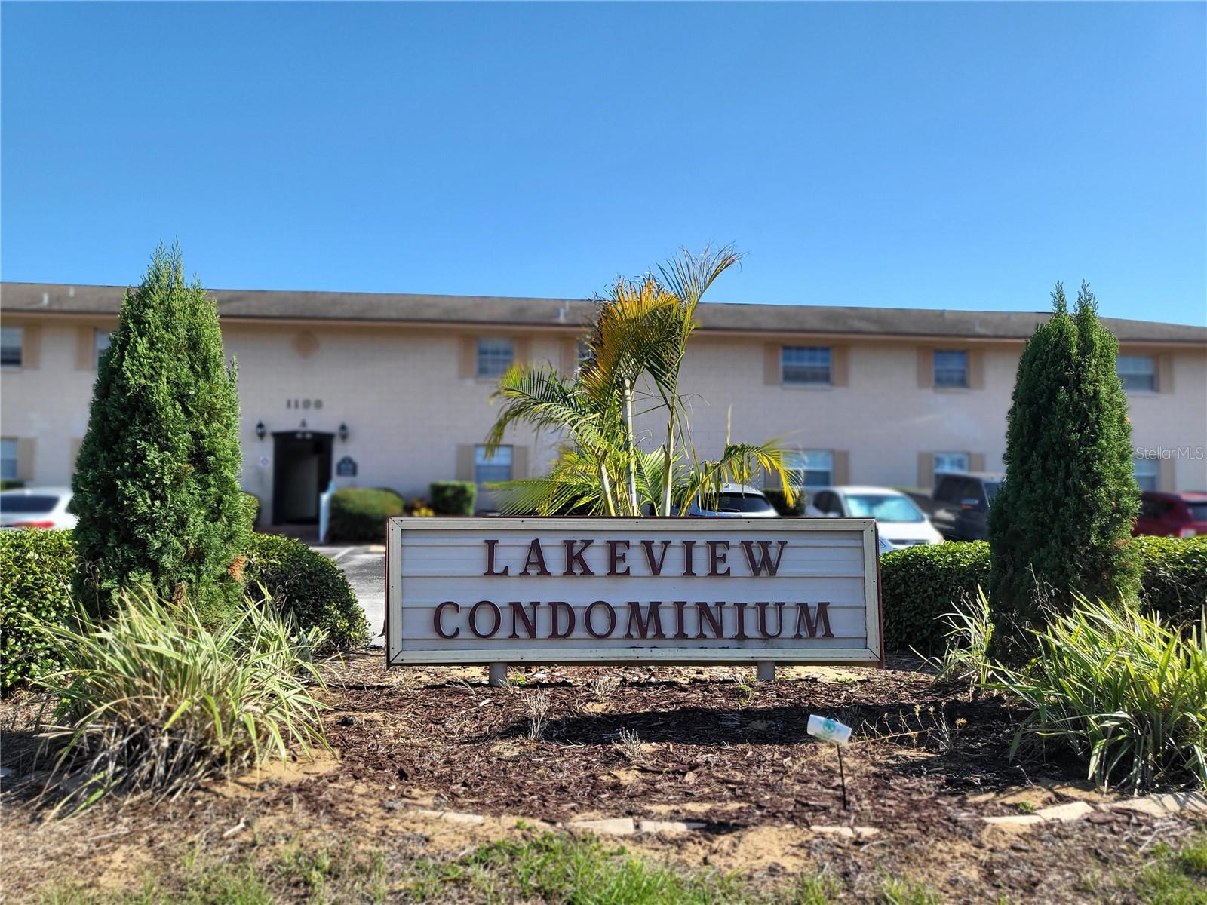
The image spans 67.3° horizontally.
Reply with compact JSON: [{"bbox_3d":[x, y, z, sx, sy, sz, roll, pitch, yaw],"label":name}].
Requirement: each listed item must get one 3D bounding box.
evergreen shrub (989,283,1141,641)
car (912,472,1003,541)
[{"bbox_3d":[3.106,0.152,6.100,1.030,2.580,1.000,1,-3,-3],"label":"evergreen shrub"},{"bbox_3d":[7.950,1.326,18.200,2.000,1.900,5.700,1,-3,-4],"label":"car"}]

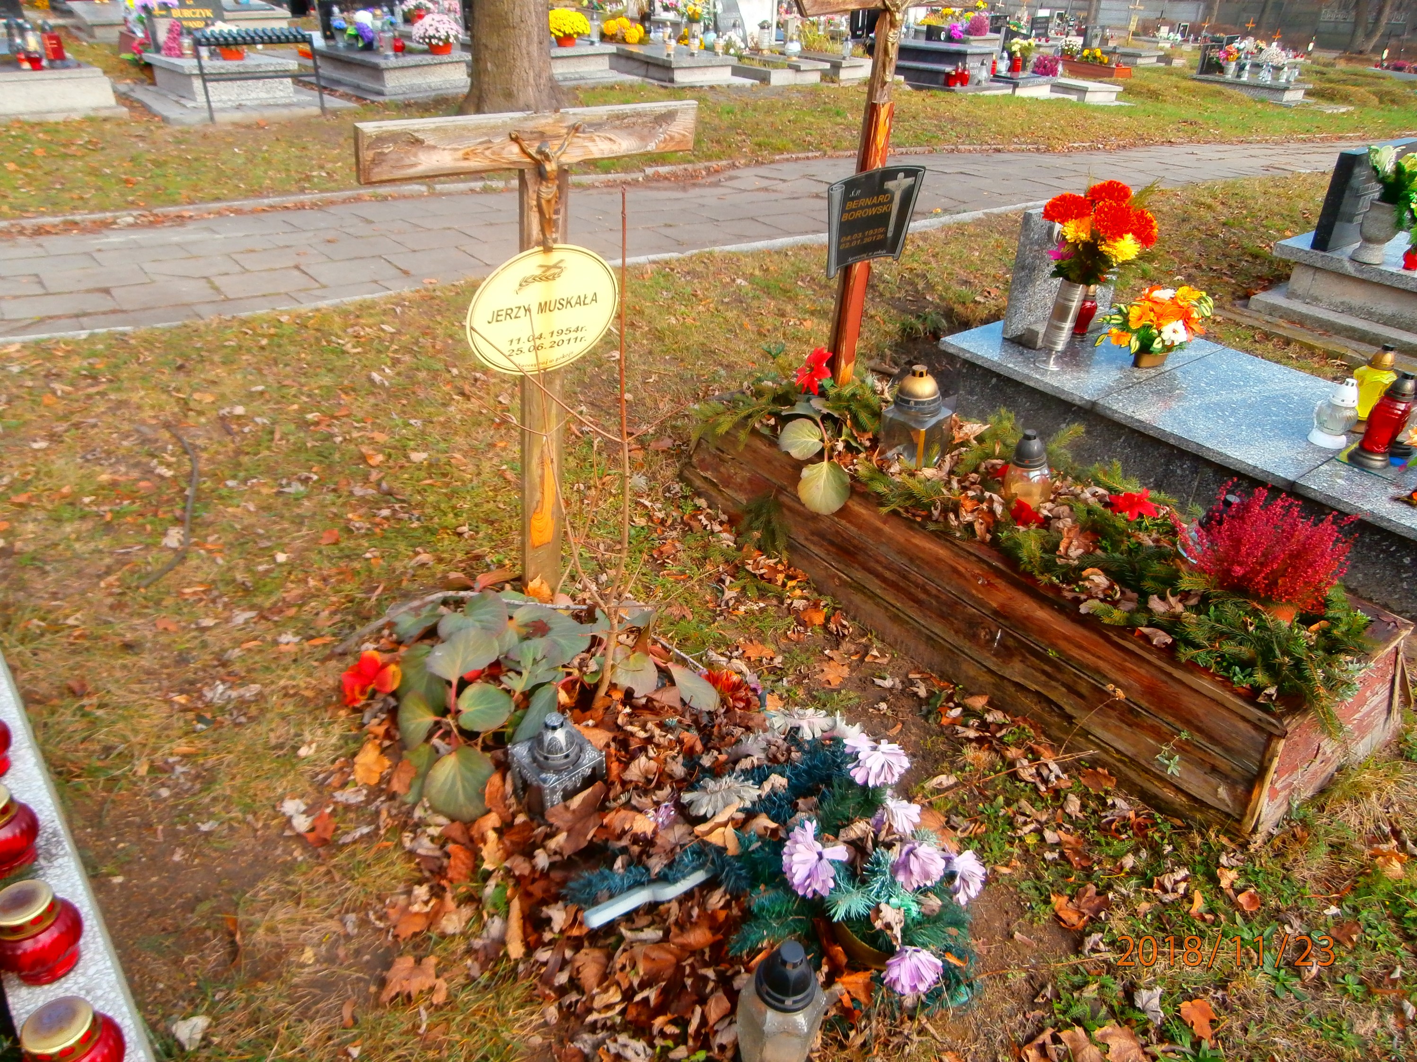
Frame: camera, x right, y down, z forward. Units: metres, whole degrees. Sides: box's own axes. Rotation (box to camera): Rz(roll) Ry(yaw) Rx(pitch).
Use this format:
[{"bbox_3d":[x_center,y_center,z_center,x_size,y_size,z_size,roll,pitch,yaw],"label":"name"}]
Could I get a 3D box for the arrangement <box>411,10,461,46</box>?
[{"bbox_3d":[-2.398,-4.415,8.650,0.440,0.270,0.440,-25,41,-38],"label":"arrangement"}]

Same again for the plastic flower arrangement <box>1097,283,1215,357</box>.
[{"bbox_3d":[1.527,-0.705,3.325,0.390,0.250,0.330,-21,39,-34],"label":"plastic flower arrangement"}]

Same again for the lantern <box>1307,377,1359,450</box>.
[{"bbox_3d":[1.845,-0.351,2.871,0.120,0.195,0.120,-21,39,-34],"label":"lantern"}]

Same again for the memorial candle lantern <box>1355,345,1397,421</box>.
[{"bbox_3d":[2.017,-0.426,2.956,0.120,0.250,0.120,-21,39,-34],"label":"memorial candle lantern"}]

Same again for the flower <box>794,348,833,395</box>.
[{"bbox_3d":[0.295,-0.451,2.770,0.120,0.140,0.080,4,31,0],"label":"flower"}]

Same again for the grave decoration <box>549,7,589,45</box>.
[{"bbox_3d":[-1.375,-4.876,9.500,0.460,0.320,0.450,3,31,-2],"label":"grave decoration"}]

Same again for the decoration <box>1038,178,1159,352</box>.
[{"bbox_3d":[1.228,-0.809,3.164,0.360,0.600,0.340,-21,39,-34],"label":"decoration"}]

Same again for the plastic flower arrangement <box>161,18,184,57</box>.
[{"bbox_3d":[-4.162,-3.835,7.640,0.170,0.280,0.150,-25,41,-38],"label":"plastic flower arrangement"}]

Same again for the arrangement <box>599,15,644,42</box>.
[{"bbox_3d":[-0.948,-5.609,11.000,0.460,0.280,0.380,-25,41,-38],"label":"arrangement"}]

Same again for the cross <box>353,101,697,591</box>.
[{"bbox_3d":[-0.350,-0.318,2.155,0.750,1.120,0.080,-23,42,-37],"label":"cross"}]

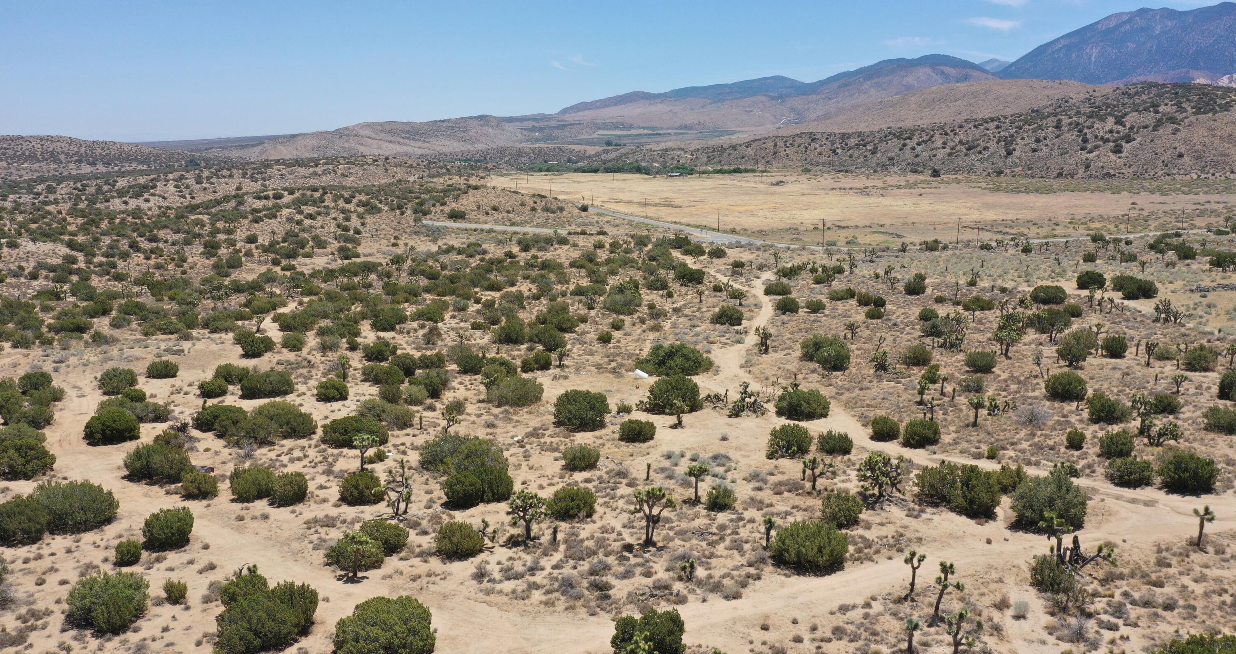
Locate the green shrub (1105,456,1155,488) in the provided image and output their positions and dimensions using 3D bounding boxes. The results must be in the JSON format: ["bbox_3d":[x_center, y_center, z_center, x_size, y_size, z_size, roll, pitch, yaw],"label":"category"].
[{"bbox_3d":[39.710,11.280,74.590,3.370,2.410,3.040,6,13,29],"label":"green shrub"}]

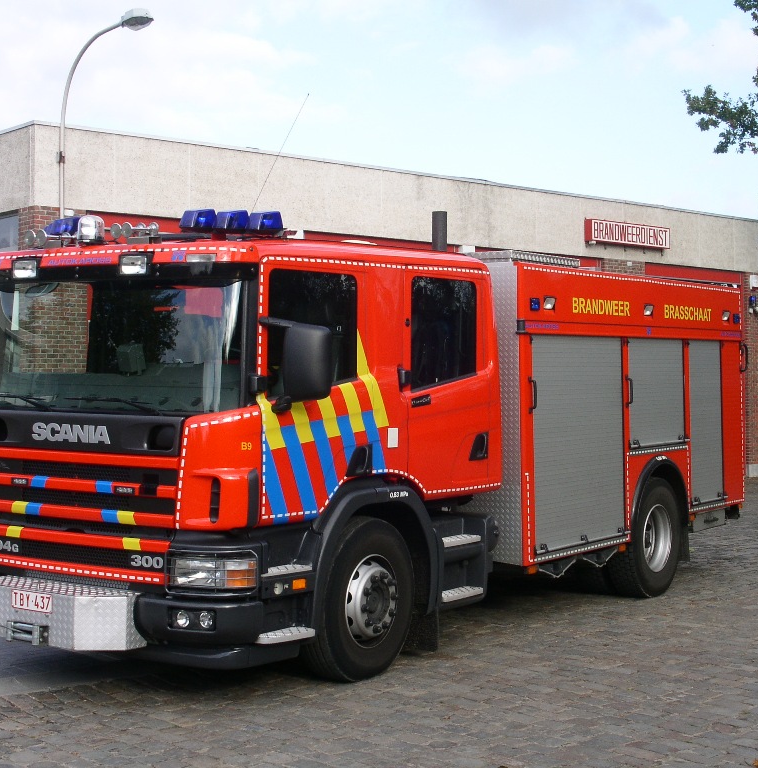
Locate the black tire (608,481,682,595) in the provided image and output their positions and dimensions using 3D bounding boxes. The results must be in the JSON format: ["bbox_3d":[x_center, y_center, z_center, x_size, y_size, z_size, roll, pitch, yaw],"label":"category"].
[{"bbox_3d":[2.321,1.348,12.972,0.305,1.034,1.034,-1,0,35],"label":"black tire"}]

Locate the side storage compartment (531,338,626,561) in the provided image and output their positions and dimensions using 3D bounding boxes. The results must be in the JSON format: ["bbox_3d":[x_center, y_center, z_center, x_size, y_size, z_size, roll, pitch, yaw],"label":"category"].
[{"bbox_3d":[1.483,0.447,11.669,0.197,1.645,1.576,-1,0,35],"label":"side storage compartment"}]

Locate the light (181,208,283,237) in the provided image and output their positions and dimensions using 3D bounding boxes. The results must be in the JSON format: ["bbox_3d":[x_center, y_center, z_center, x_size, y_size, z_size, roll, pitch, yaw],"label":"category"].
[{"bbox_3d":[-0.904,-0.992,9.017,0.610,0.145,0.230,0,1,-14],"label":"light"}]

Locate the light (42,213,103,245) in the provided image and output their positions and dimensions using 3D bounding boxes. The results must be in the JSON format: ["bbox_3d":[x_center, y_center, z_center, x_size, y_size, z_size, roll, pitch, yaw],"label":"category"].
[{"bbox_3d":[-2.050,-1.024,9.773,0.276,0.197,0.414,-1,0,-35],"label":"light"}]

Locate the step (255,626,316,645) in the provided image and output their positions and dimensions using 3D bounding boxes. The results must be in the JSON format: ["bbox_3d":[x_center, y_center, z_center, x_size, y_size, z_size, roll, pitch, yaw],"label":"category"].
[{"bbox_3d":[-0.589,1.507,8.861,0.160,0.045,0.480,1,1,35],"label":"step"}]

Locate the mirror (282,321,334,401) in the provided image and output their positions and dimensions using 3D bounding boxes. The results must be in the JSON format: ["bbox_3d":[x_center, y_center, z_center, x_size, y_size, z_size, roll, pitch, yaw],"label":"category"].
[{"bbox_3d":[-0.417,-0.117,8.436,0.256,0.458,0.158,-1,0,35],"label":"mirror"}]

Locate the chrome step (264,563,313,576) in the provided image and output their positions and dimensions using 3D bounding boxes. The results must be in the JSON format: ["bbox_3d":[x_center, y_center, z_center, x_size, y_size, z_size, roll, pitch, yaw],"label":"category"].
[{"bbox_3d":[-0.598,1.116,8.864,0.140,0.035,0.460,1,1,35],"label":"chrome step"}]

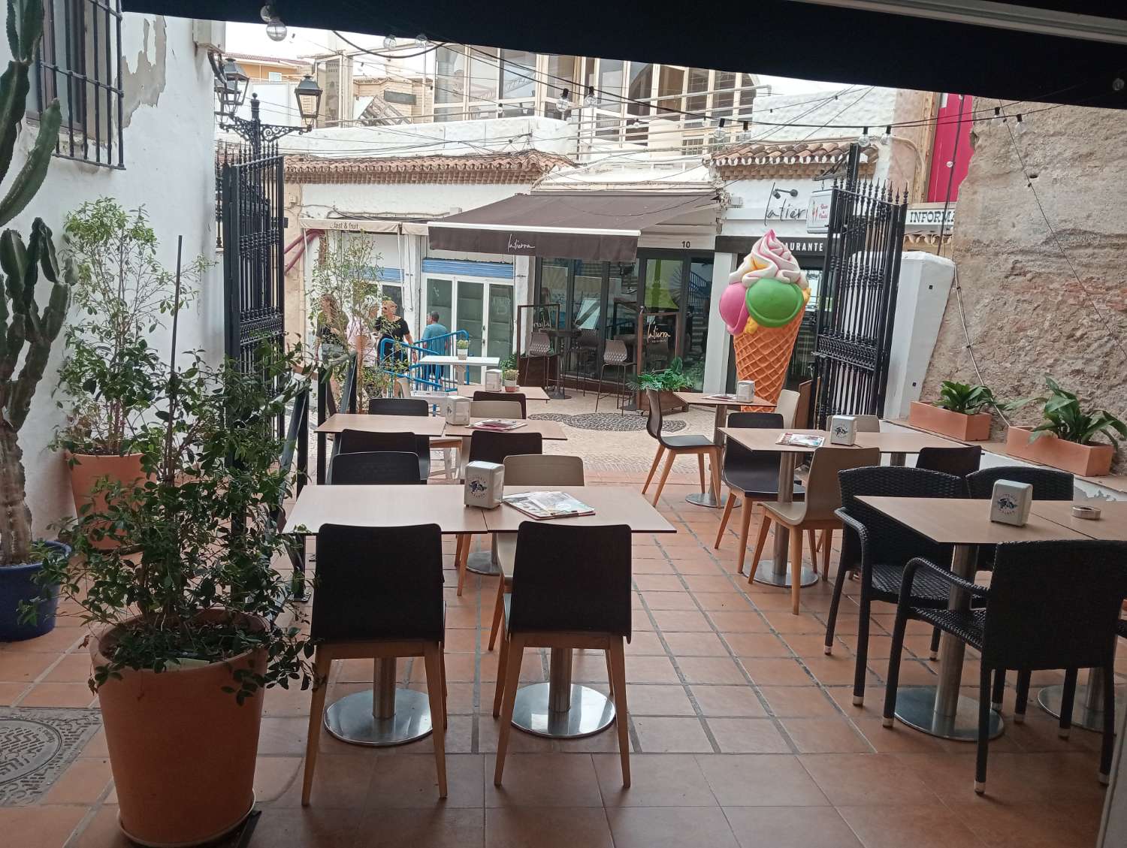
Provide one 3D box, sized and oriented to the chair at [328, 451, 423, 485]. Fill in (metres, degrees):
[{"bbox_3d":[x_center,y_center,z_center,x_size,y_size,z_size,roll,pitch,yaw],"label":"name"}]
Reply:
[{"bbox_3d":[-0.663,0.560,3.375,0.450,0.820,0.510,0,10,-21],"label":"chair"}]

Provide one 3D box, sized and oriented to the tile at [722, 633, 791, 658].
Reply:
[{"bbox_3d":[0.840,0.970,3.973,0.250,0.015,0.250,2,9,-6],"label":"tile"}]

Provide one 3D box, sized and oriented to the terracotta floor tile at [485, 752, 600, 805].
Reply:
[{"bbox_3d":[-0.067,1.099,2.808,0.340,0.012,0.305,2,9,-6],"label":"terracotta floor tile"}]

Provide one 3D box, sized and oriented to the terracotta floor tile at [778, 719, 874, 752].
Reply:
[{"bbox_3d":[0.907,1.089,3.179,0.250,0.012,0.250,2,9,-6],"label":"terracotta floor tile"}]

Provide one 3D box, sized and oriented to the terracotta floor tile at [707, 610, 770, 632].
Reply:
[{"bbox_3d":[0.807,0.924,4.238,0.250,0.015,0.250,2,9,-6],"label":"terracotta floor tile"}]

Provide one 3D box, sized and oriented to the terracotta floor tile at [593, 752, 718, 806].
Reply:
[{"bbox_3d":[0.278,1.114,2.855,0.340,0.010,0.310,2,10,-6],"label":"terracotta floor tile"}]

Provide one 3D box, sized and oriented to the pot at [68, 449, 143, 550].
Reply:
[{"bbox_3d":[-2.382,0.378,4.844,0.446,0.508,0.446,2,9,-6],"label":"pot"}]

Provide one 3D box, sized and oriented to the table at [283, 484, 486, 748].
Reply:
[{"bbox_3d":[-0.598,0.642,3.089,0.600,0.746,0.600,1,9,-10],"label":"table"}]

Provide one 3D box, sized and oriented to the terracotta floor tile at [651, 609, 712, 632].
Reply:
[{"bbox_3d":[0.543,0.903,4.157,0.246,0.010,0.247,2,10,-6],"label":"terracotta floor tile"}]

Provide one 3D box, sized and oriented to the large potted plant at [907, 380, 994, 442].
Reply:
[{"bbox_3d":[2.812,-0.129,6.620,0.220,0.380,0.640,0,9,-16],"label":"large potted plant"}]

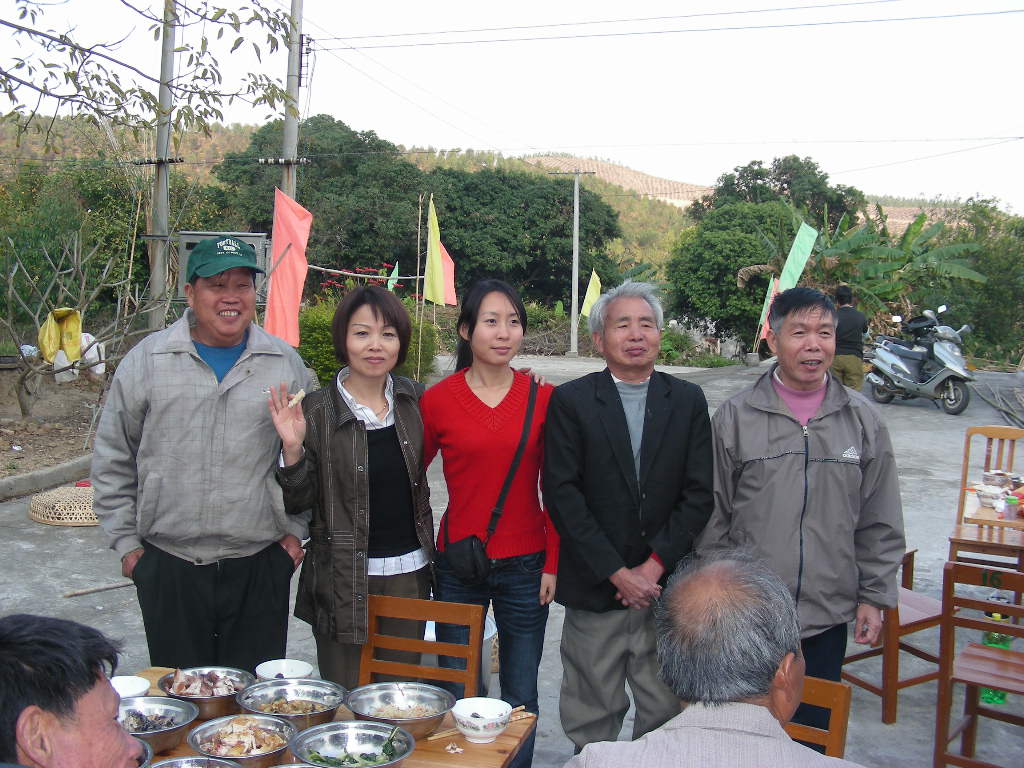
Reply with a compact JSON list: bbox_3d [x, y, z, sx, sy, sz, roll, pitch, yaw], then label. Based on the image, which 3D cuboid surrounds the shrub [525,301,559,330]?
[{"bbox_3d":[0.896,-2.147,38.000,1.500,1.400,1.300,2,5,0],"label":"shrub"}]

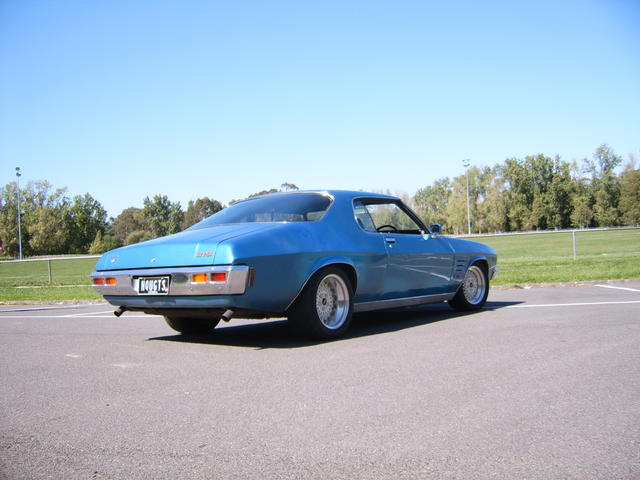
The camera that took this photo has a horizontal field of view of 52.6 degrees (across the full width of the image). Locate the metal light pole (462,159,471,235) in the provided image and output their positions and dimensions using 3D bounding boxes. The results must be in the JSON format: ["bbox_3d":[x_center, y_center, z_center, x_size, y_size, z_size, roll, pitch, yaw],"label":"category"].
[{"bbox_3d":[26.814,-7.775,117.000,0.850,13.830,0.600,-3,-2,18],"label":"metal light pole"}]

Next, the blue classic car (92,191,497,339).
[{"bbox_3d":[0.152,0.187,6.770,1.870,1.350,4.750,-3,-2,36],"label":"blue classic car"}]

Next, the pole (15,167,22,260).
[{"bbox_3d":[-44.536,-3.931,96.000,0.800,13.840,0.600,-1,-2,-20],"label":"pole"}]

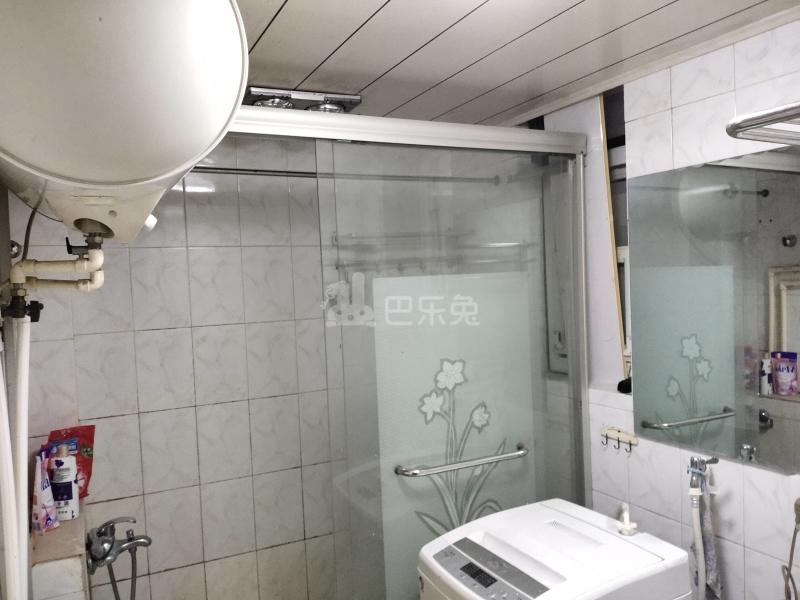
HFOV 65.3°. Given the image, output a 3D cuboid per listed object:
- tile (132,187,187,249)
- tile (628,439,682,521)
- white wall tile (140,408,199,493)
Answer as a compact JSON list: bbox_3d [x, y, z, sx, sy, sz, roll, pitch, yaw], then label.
[{"bbox_3d":[-0.894,-0.342,2.298,0.200,0.300,0.010,-3,3,-25],"label":"tile"},{"bbox_3d":[0.802,0.517,1.966,0.010,0.302,0.200,-4,3,-27],"label":"tile"},{"bbox_3d":[-0.866,0.566,2.360,0.200,0.302,0.010,-3,2,-25],"label":"white wall tile"}]

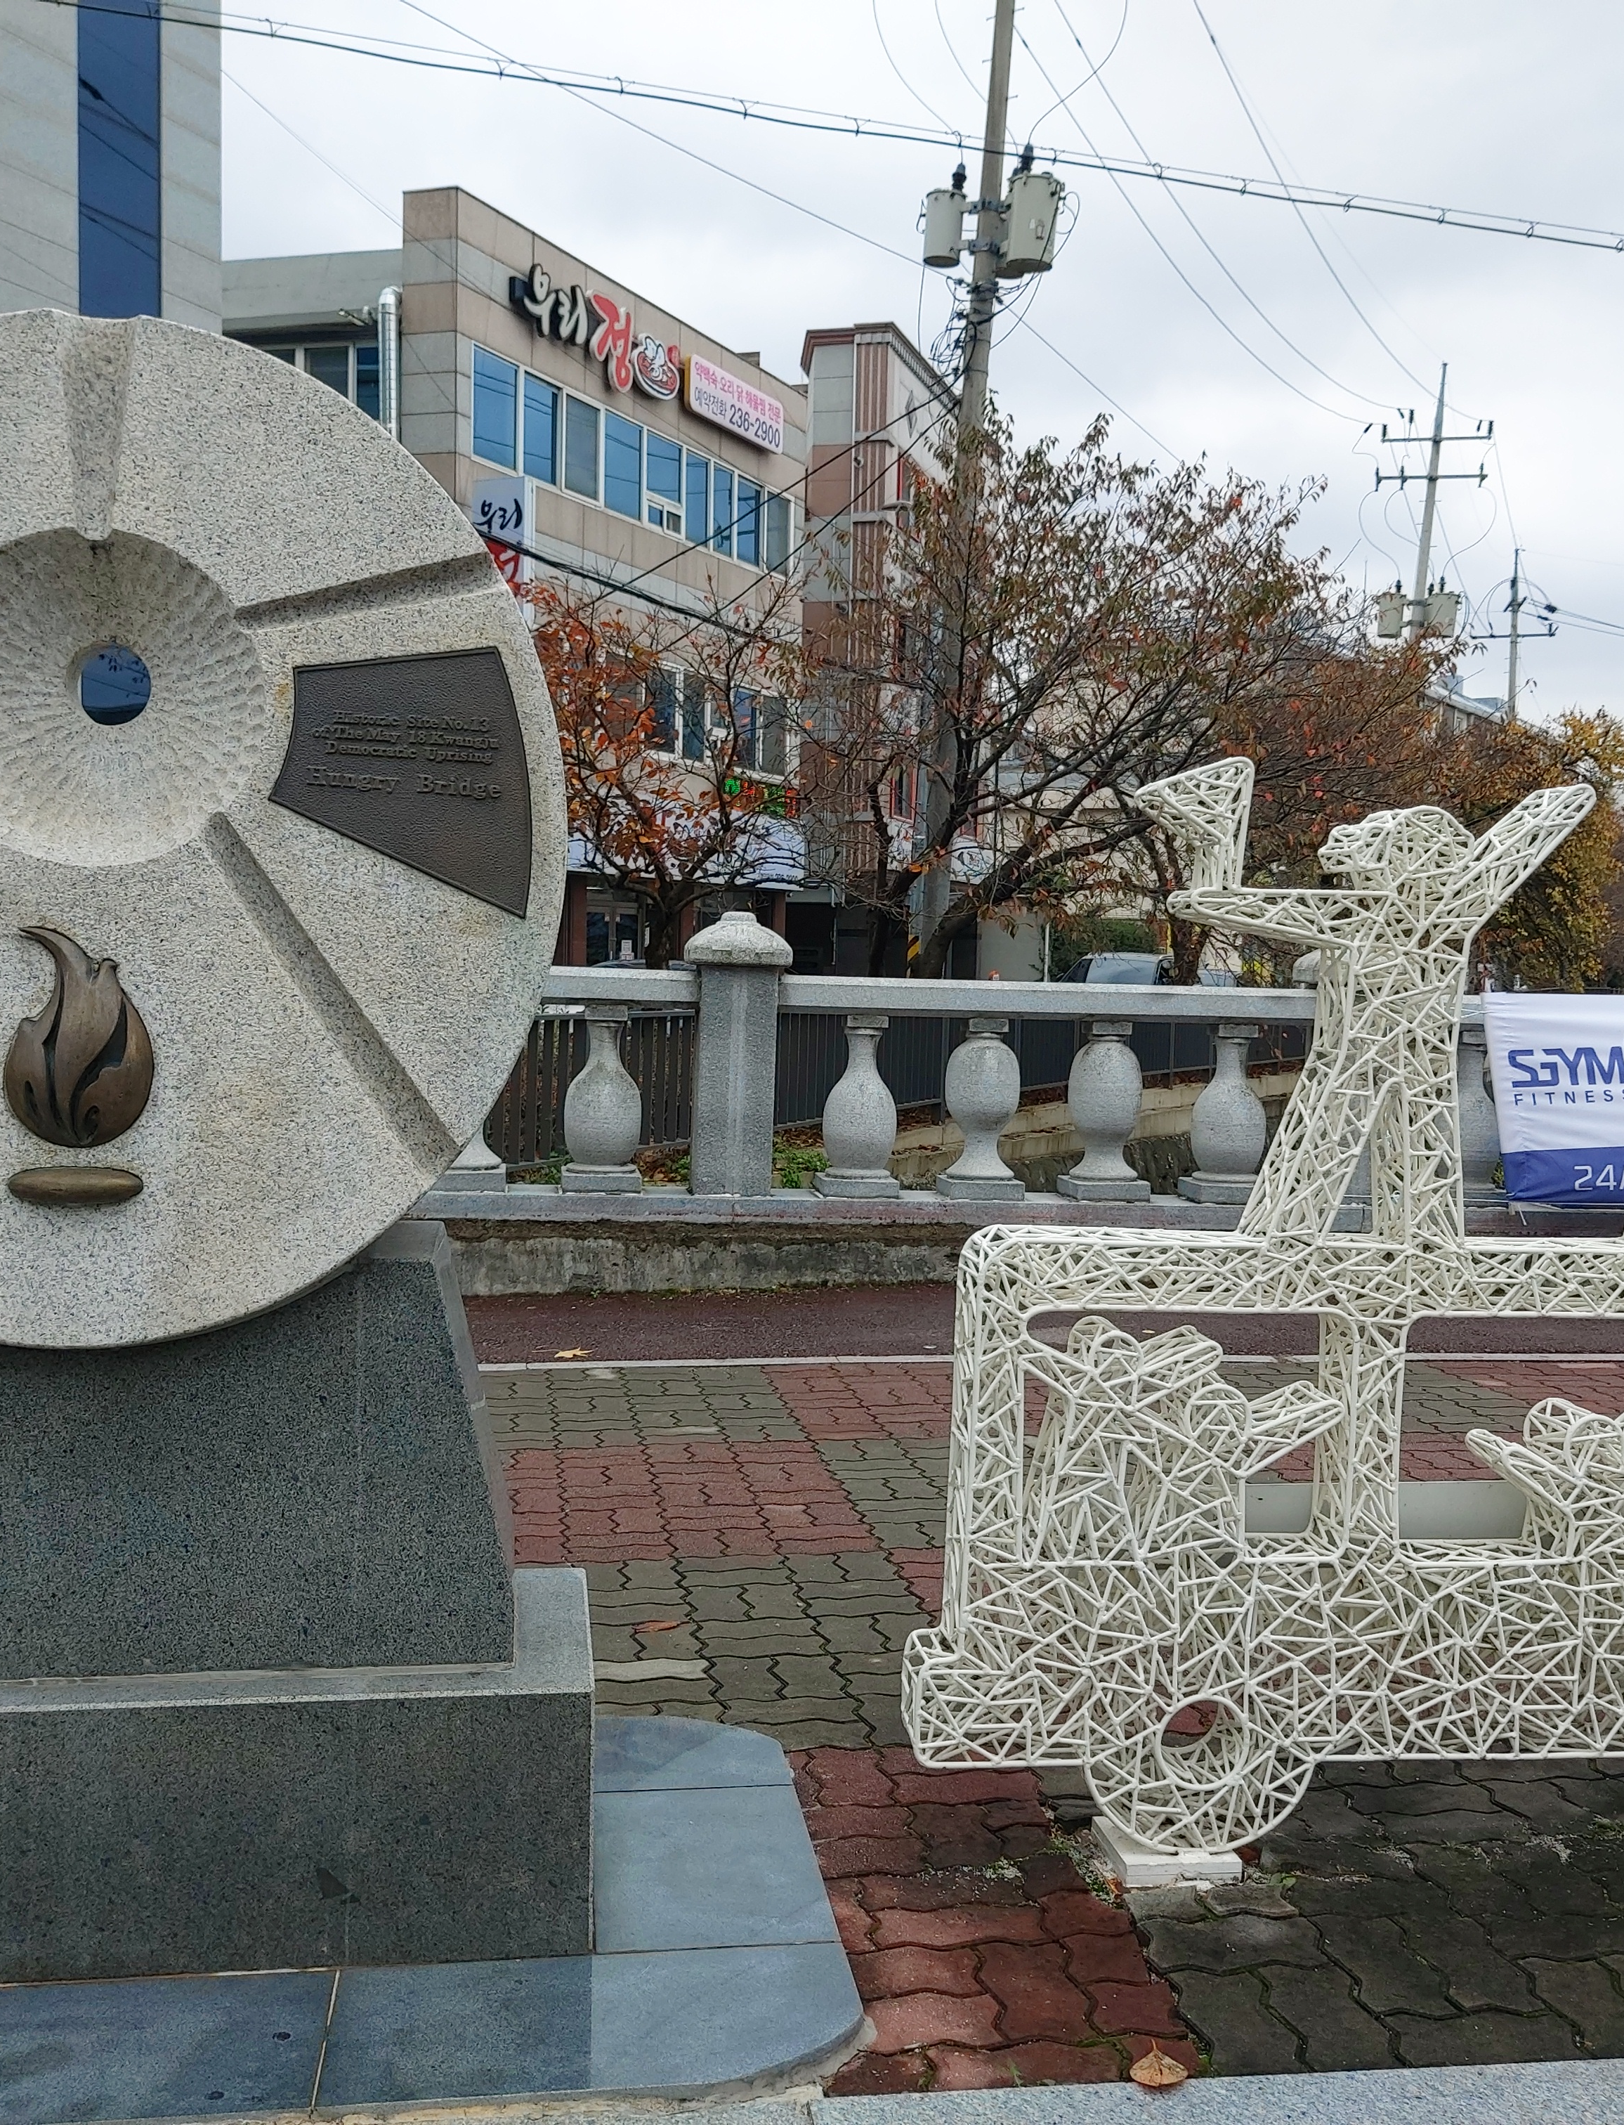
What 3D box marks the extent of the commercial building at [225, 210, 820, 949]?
[{"bbox_3d":[-6.931,-5.895,33.626,10.000,11.630,10.530,2,3,25],"label":"commercial building"}]

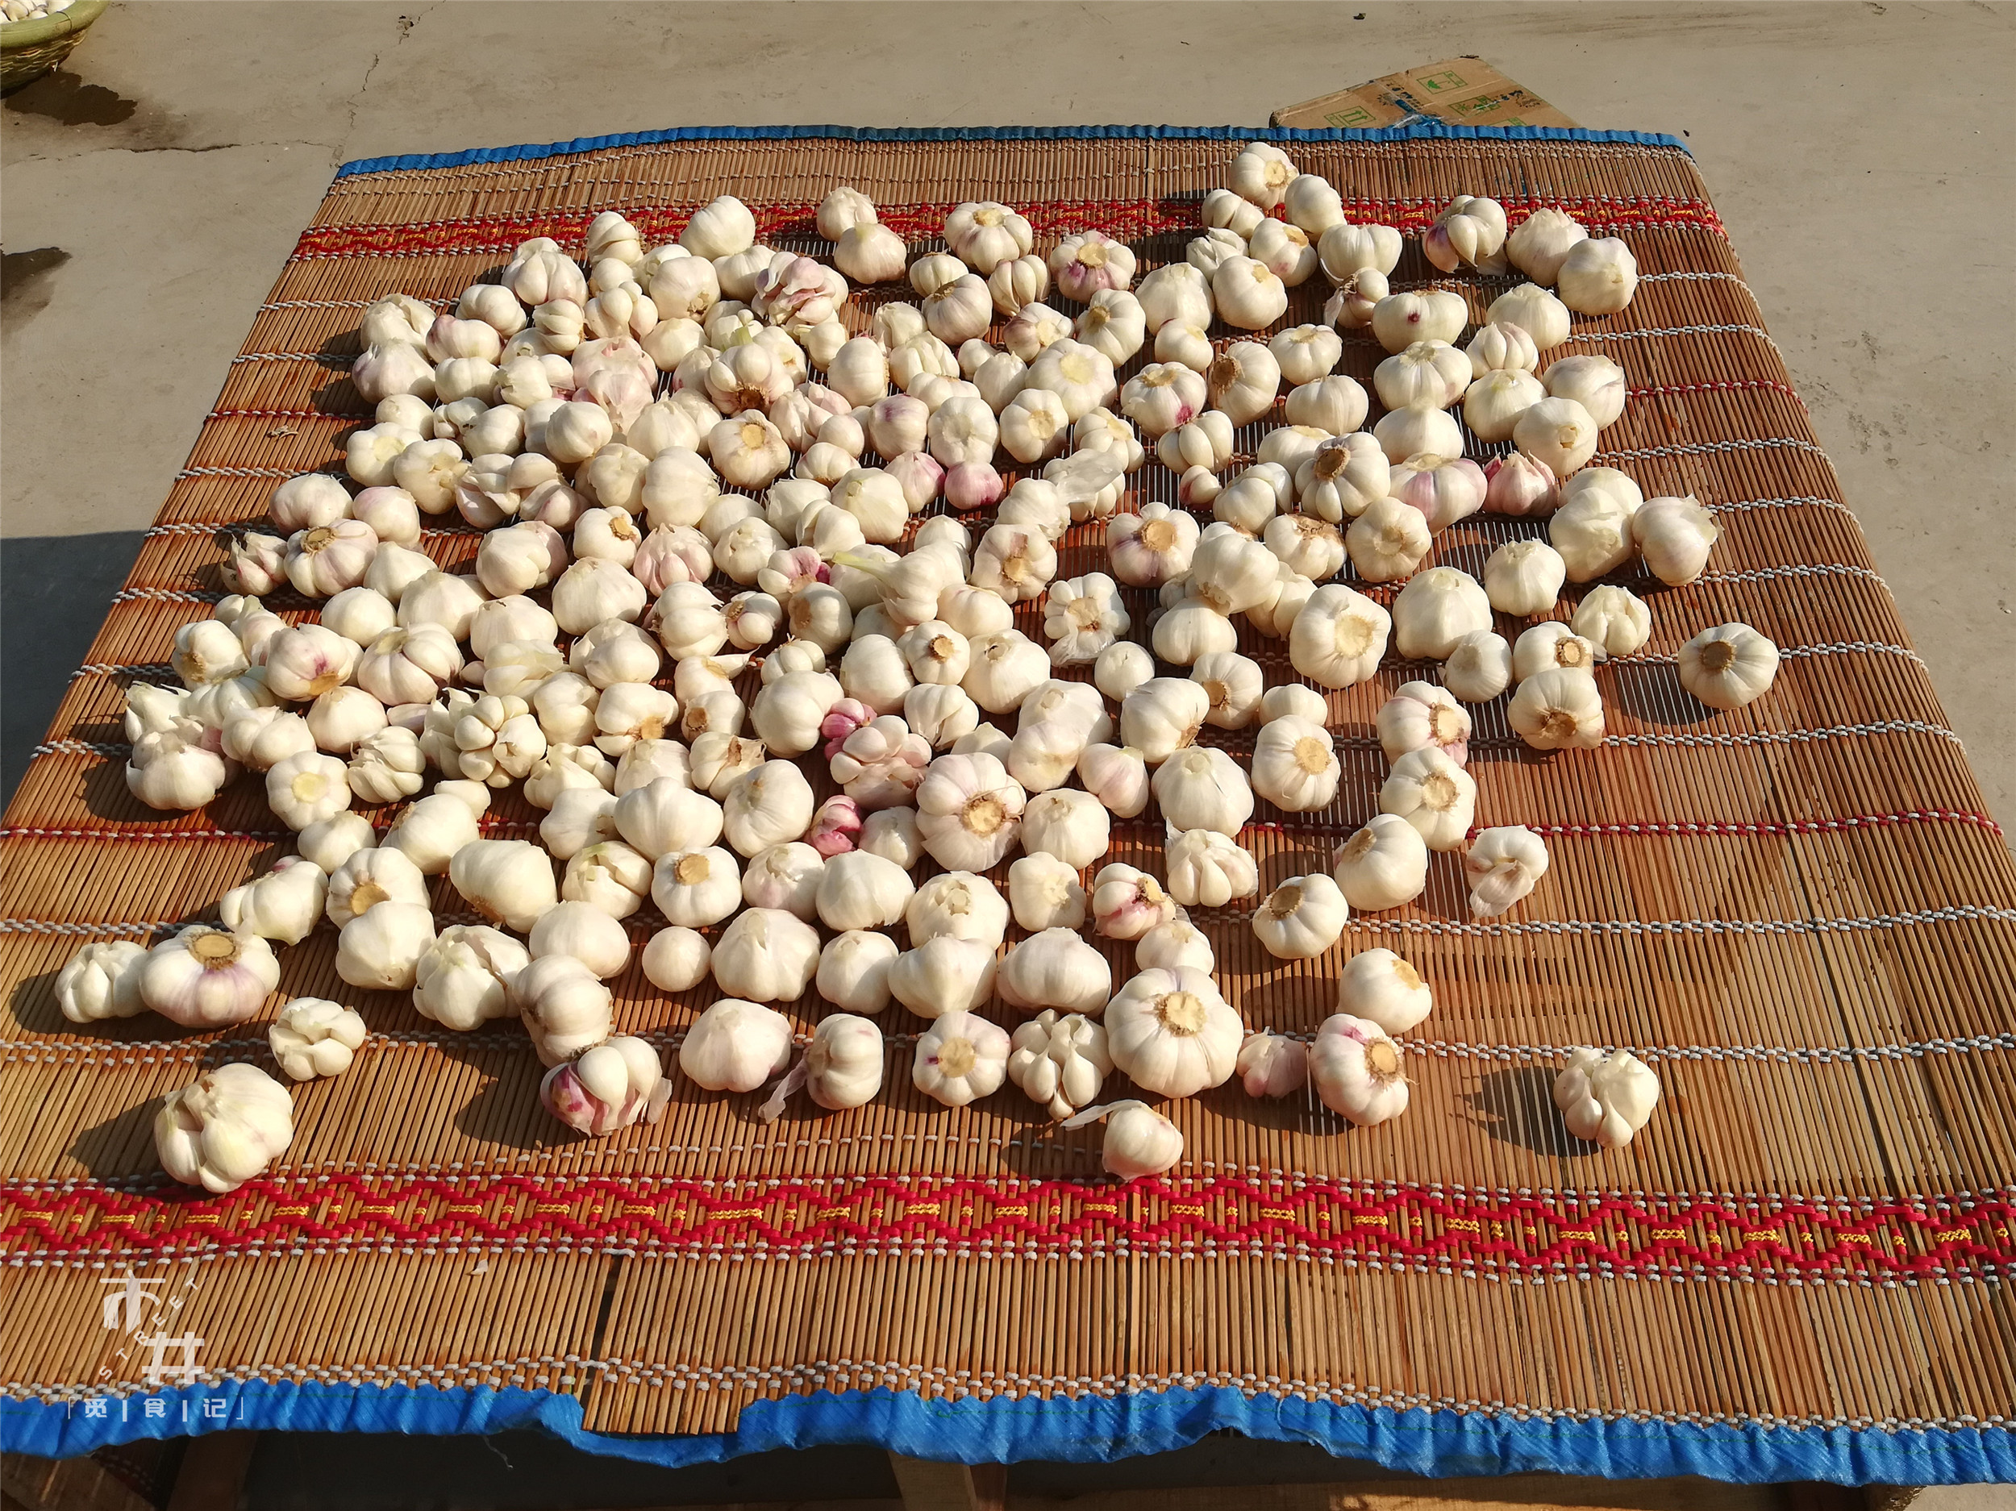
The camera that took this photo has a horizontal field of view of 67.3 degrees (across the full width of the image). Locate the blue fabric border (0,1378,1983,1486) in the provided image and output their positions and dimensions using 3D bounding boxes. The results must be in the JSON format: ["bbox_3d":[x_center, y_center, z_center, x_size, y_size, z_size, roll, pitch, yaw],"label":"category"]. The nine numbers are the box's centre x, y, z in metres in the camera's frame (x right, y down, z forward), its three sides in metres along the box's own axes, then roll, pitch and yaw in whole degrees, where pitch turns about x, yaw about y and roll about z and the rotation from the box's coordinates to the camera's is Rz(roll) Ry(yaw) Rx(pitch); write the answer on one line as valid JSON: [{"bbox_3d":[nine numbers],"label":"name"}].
[{"bbox_3d":[-0.005,0.304,0.676,1.000,0.028,0.044,1,53,3],"label":"blue fabric border"}]

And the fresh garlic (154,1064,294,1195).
[{"bbox_3d":[-0.385,0.183,0.743,0.069,0.057,0.065,-1,49,2],"label":"fresh garlic"}]

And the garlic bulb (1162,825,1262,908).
[{"bbox_3d":[0.115,0.062,0.851,0.053,0.043,0.048,0,51,0],"label":"garlic bulb"}]

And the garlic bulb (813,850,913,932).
[{"bbox_3d":[-0.080,0.075,0.833,0.054,0.049,0.045,-13,83,-6],"label":"garlic bulb"}]

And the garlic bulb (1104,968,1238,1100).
[{"bbox_3d":[0.085,0.142,0.776,0.070,0.057,0.070,1,65,-1],"label":"garlic bulb"}]

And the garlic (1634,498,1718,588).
[{"bbox_3d":[0.445,-0.143,1.008,0.058,0.059,0.058,16,58,-19],"label":"garlic"}]

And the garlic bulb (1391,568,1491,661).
[{"bbox_3d":[0.277,-0.089,0.966,0.063,0.055,0.063,0,51,0],"label":"garlic bulb"}]

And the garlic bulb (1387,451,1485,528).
[{"bbox_3d":[0.255,-0.157,0.902,0.059,0.044,0.059,-14,30,22],"label":"garlic bulb"}]

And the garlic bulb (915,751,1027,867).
[{"bbox_3d":[-0.019,0.028,0.763,0.055,0.055,0.061,1,53,3],"label":"garlic bulb"}]

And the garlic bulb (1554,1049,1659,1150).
[{"bbox_3d":[0.265,0.151,0.669,0.046,0.046,0.049,1,53,3],"label":"garlic bulb"}]

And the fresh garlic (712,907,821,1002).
[{"bbox_3d":[-0.126,0.104,0.792,0.056,0.046,0.052,1,53,3],"label":"fresh garlic"}]

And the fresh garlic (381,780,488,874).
[{"bbox_3d":[-0.298,0.039,0.784,0.051,0.040,0.050,1,53,3],"label":"fresh garlic"}]

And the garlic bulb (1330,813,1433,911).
[{"bbox_3d":[0.201,0.058,0.816,0.054,0.046,0.053,-16,57,26],"label":"garlic bulb"}]

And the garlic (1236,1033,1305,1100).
[{"bbox_3d":[0.135,0.159,0.779,0.037,0.031,0.034,0,51,0],"label":"garlic"}]

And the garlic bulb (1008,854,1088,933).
[{"bbox_3d":[0.021,0.074,0.812,0.043,0.039,0.044,1,53,3],"label":"garlic bulb"}]

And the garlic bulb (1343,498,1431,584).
[{"bbox_3d":[0.220,-0.124,0.879,0.050,0.050,0.041,6,18,-3],"label":"garlic bulb"}]

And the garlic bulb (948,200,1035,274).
[{"bbox_3d":[-0.013,-0.369,1.077,0.065,0.051,0.059,1,53,3],"label":"garlic bulb"}]

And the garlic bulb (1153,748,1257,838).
[{"bbox_3d":[0.109,0.020,0.844,0.056,0.046,0.053,1,53,3],"label":"garlic bulb"}]

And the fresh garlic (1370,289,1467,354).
[{"bbox_3d":[0.271,-0.285,0.998,0.069,0.054,0.059,1,53,3],"label":"fresh garlic"}]

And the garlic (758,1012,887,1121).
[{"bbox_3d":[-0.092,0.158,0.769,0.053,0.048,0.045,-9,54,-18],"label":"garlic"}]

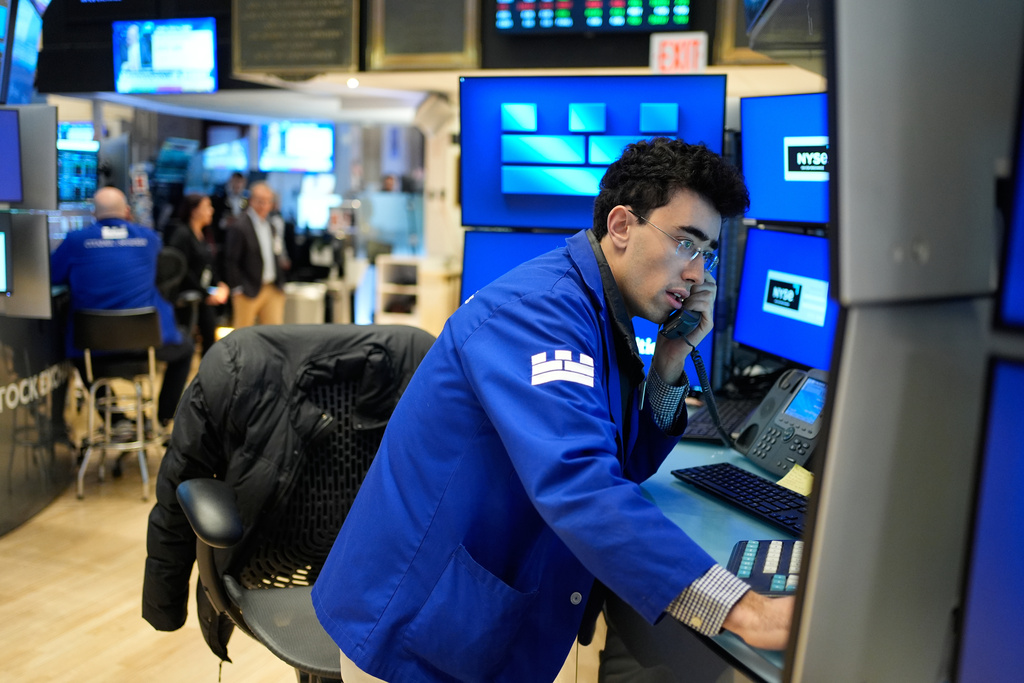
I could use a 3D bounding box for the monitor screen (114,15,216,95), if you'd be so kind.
[{"bbox_3d":[-2.332,-1.925,6.700,0.850,0.500,0.070,4,11,20],"label":"monitor screen"}]

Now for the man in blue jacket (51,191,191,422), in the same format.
[{"bbox_3d":[-2.160,-0.197,5.550,0.680,1.270,0.660,-1,8,-14],"label":"man in blue jacket"}]

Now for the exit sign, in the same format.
[{"bbox_3d":[0.923,-1.577,5.500,0.315,0.255,0.060,4,8,20],"label":"exit sign"}]

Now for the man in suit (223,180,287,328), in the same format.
[{"bbox_3d":[-1.740,-0.243,6.700,0.480,1.670,0.320,-5,10,-37],"label":"man in suit"}]

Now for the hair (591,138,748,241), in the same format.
[{"bbox_3d":[0.235,-0.223,1.470,0.220,0.150,0.180,25,15,17],"label":"hair"}]

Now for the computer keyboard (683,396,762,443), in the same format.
[{"bbox_3d":[0.490,0.184,2.295,0.135,0.030,0.440,4,9,22],"label":"computer keyboard"}]

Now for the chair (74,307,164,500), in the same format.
[{"bbox_3d":[-2.120,0.301,5.350,0.440,0.950,0.480,-1,8,-13],"label":"chair"}]

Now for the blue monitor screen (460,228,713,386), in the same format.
[{"bbox_3d":[0.178,-0.084,2.490,0.655,0.375,0.050,3,-8,15],"label":"blue monitor screen"}]

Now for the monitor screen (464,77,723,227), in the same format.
[{"bbox_3d":[0.192,-0.463,2.449,0.655,0.375,0.050,3,14,13],"label":"monitor screen"}]

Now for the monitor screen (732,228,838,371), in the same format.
[{"bbox_3d":[0.733,-0.107,2.488,0.050,0.315,0.545,4,9,-19],"label":"monitor screen"}]

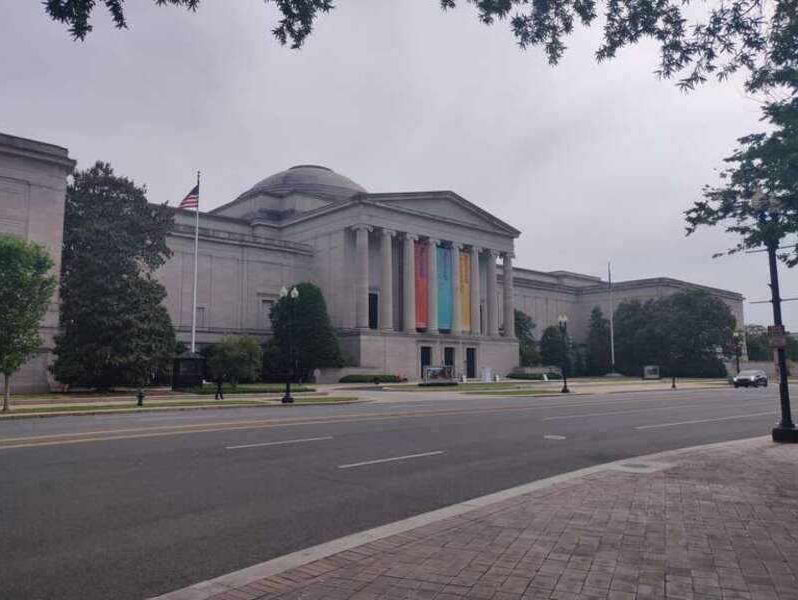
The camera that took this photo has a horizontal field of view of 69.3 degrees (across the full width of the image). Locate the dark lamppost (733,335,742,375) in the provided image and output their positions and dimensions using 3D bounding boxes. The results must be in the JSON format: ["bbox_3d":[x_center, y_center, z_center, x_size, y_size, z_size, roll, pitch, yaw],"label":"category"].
[{"bbox_3d":[40.299,7.033,68.650,1.050,6.200,0.600,6,-9,-42],"label":"dark lamppost"}]

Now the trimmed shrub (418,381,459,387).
[{"bbox_3d":[3.756,8.035,54.945,4.200,0.450,1.100,6,-9,-42],"label":"trimmed shrub"}]

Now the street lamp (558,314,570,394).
[{"bbox_3d":[12.898,4.140,45.022,1.050,6.200,0.600,6,-9,-42],"label":"street lamp"}]

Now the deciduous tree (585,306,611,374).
[{"bbox_3d":[45.104,9.135,129.803,5.800,15.200,5.800,6,-9,-42],"label":"deciduous tree"}]

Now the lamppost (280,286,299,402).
[{"bbox_3d":[-5.915,2.349,30.931,1.050,6.200,0.600,6,-9,-42],"label":"lamppost"}]

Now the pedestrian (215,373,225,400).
[{"bbox_3d":[-10.515,5.105,33.940,0.600,1.680,0.550,6,-9,-42],"label":"pedestrian"}]

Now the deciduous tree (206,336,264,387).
[{"bbox_3d":[-14.369,5.423,50.207,4.900,4.500,4.900,6,-9,-42],"label":"deciduous tree"}]

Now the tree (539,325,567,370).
[{"bbox_3d":[32.130,10.367,119.597,5.800,10.400,5.800,6,-9,-42],"label":"tree"}]

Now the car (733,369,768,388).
[{"bbox_3d":[36.477,8.209,59.962,4.600,1.650,1.880,6,-9,-42],"label":"car"}]

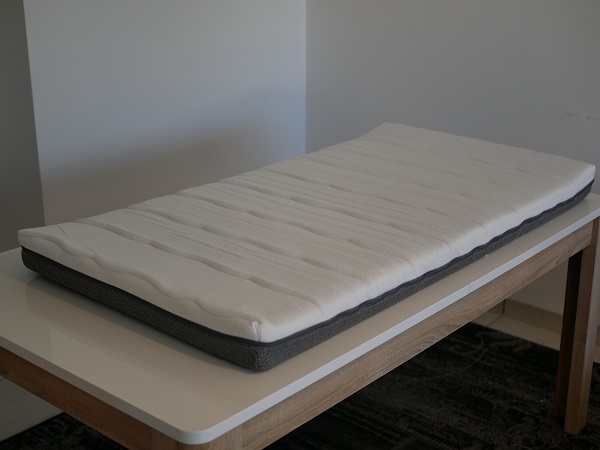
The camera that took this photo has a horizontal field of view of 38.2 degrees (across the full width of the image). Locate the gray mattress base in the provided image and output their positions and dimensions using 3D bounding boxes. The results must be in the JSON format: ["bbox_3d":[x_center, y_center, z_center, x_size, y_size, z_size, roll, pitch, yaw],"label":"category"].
[{"bbox_3d":[0.117,-0.011,2.184,0.708,0.060,1.403,15,23,38],"label":"gray mattress base"}]

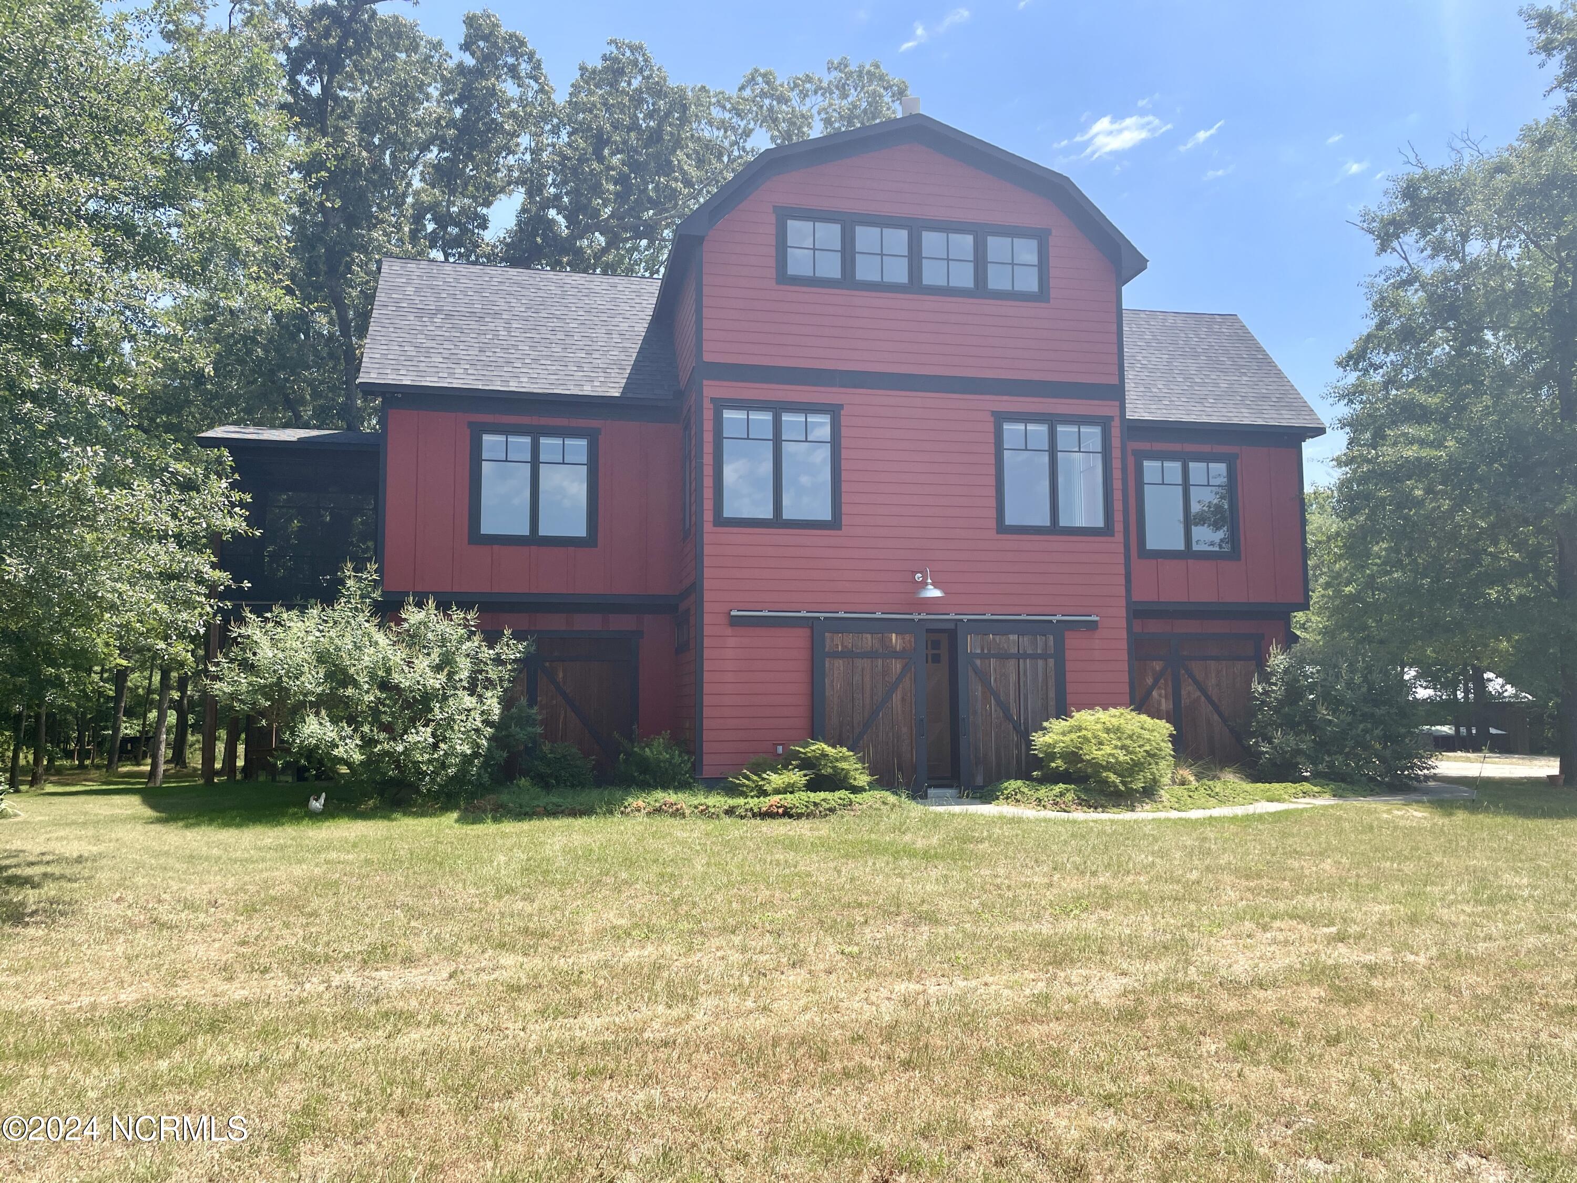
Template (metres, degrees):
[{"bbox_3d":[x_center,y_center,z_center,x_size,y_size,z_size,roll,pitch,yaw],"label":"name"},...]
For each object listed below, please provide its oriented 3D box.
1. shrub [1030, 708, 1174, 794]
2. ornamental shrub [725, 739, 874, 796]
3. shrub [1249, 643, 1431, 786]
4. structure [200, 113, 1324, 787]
[{"bbox_3d":[4.863,2.529,18.306,2.200,1.420,2.100,1,-5,-12],"label":"shrub"},{"bbox_3d":[0.177,2.627,17.282,2.150,0.930,1.600,1,-5,-12],"label":"ornamental shrub"},{"bbox_3d":[9.988,2.225,21.392,3.100,2.600,2.900,1,-5,-12],"label":"shrub"},{"bbox_3d":[-0.188,-1.817,23.256,20.250,11.050,10.000,1,-5,-12],"label":"structure"}]

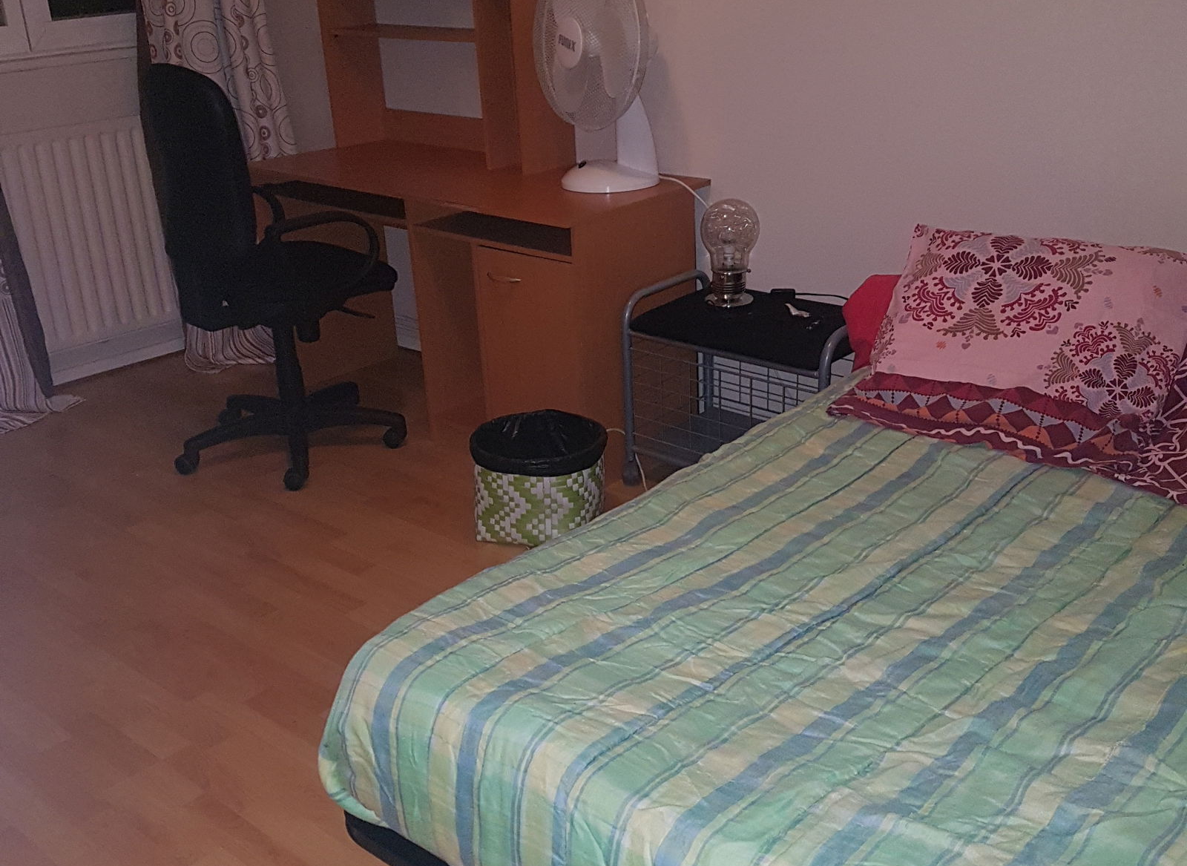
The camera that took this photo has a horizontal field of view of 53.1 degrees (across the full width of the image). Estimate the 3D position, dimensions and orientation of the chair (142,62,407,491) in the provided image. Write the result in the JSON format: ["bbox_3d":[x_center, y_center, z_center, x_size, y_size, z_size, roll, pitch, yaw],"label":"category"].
[{"bbox_3d":[-0.920,-0.464,3.258,0.620,1.080,0.640,19,31,41],"label":"chair"}]

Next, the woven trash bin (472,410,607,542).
[{"bbox_3d":[-0.125,0.121,2.874,0.315,0.245,0.315,-2,23,1],"label":"woven trash bin"}]

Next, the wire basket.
[{"bbox_3d":[0.412,-0.090,2.966,0.575,0.513,0.390,16,30,37],"label":"wire basket"}]

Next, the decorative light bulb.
[{"bbox_3d":[0.347,-0.465,3.029,0.152,0.264,0.152,-2,23,1],"label":"decorative light bulb"}]

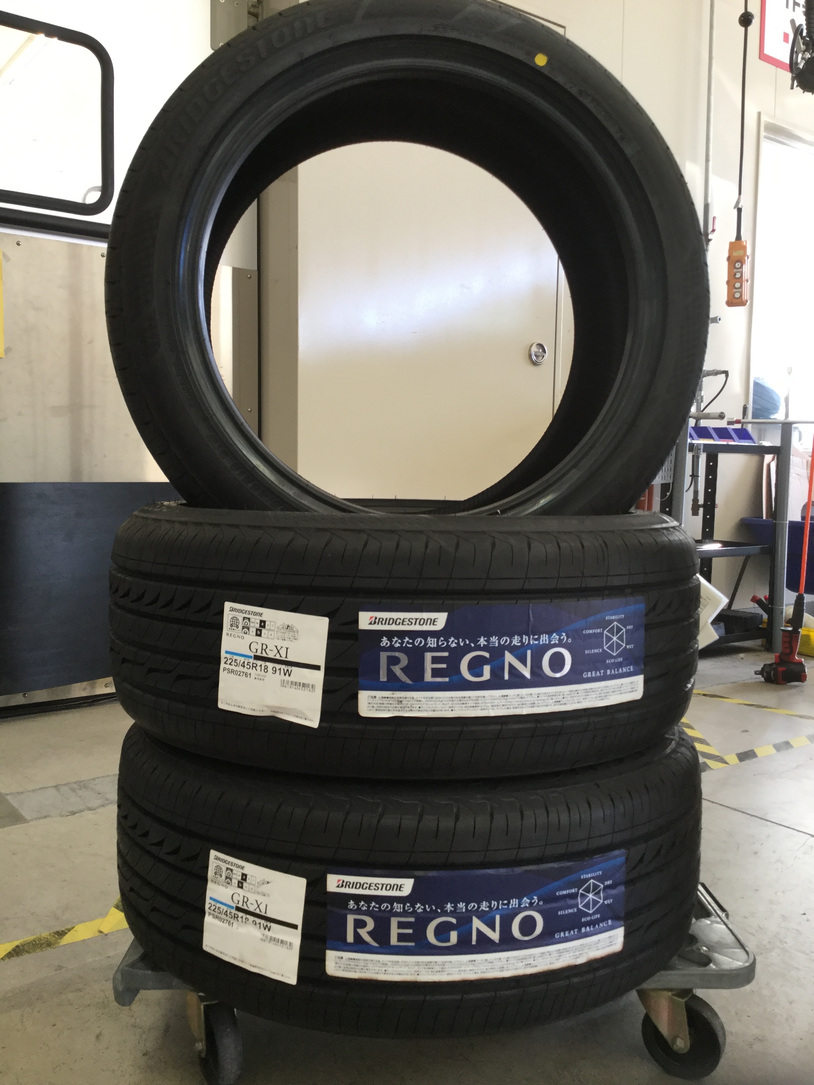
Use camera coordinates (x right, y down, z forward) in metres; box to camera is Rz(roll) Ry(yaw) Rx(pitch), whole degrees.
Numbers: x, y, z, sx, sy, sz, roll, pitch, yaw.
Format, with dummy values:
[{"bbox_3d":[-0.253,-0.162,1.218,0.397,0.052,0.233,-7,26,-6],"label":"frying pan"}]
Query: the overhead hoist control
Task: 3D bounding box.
[{"bbox_3d":[1.028,-0.835,3.020,0.066,0.198,0.052,3,5,27],"label":"overhead hoist control"}]

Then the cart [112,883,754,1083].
[{"bbox_3d":[0.039,0.490,1.214,0.670,0.155,0.460,1,4,-1],"label":"cart"}]

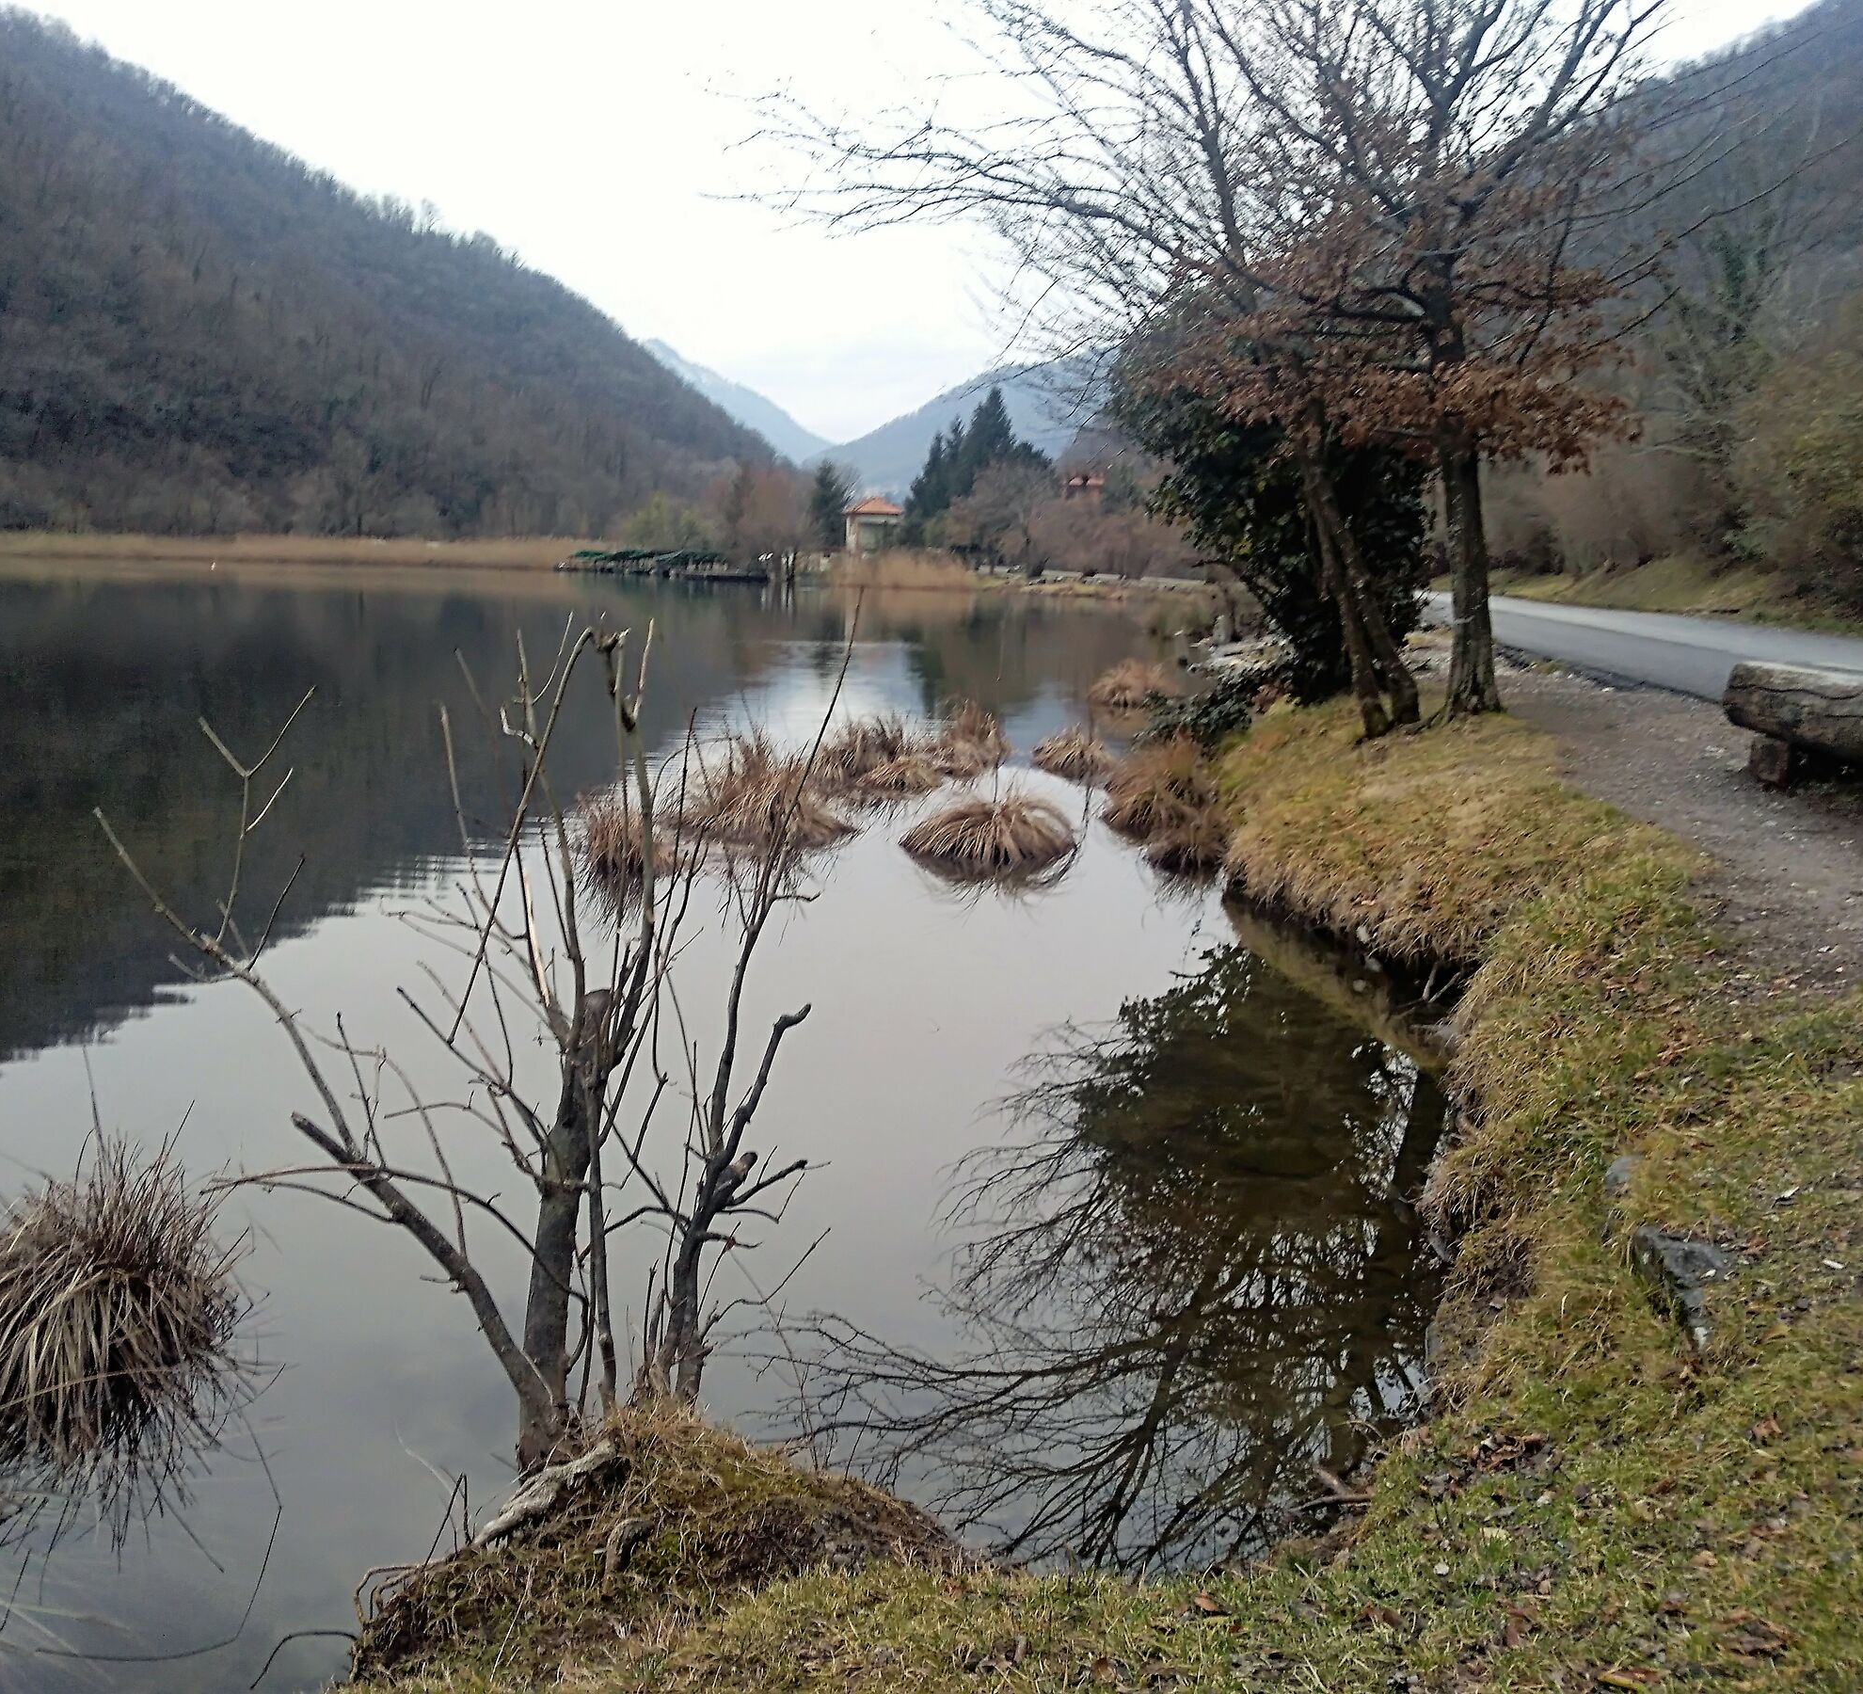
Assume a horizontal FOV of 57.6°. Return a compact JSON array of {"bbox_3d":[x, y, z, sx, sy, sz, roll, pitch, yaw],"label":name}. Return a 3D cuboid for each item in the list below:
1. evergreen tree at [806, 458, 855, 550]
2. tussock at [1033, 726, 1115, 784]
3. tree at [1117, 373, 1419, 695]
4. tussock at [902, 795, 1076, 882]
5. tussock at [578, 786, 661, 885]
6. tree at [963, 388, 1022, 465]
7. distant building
[{"bbox_3d":[-9.987,-33.036,166.833,4.700,9.869,4.700,1,10,0],"label":"evergreen tree"},{"bbox_3d":[1.251,-0.856,14.767,0.770,0.430,0.750,1,10,0],"label":"tussock"},{"bbox_3d":[3.525,-3.270,17.999,3.300,3.402,3.100,1,10,0],"label":"tree"},{"bbox_3d":[0.365,-0.171,10.828,1.120,0.400,1.080,1,10,0],"label":"tussock"},{"bbox_3d":[-1.858,-0.136,10.230,0.570,0.480,0.560,1,10,0],"label":"tussock"},{"bbox_3d":[4.957,-30.960,141.789,5.600,14.463,5.600,1,10,0],"label":"tree"},{"bbox_3d":[-5.148,-27.865,149.449,4.900,5.712,4.600,-2,10,-17],"label":"distant building"}]

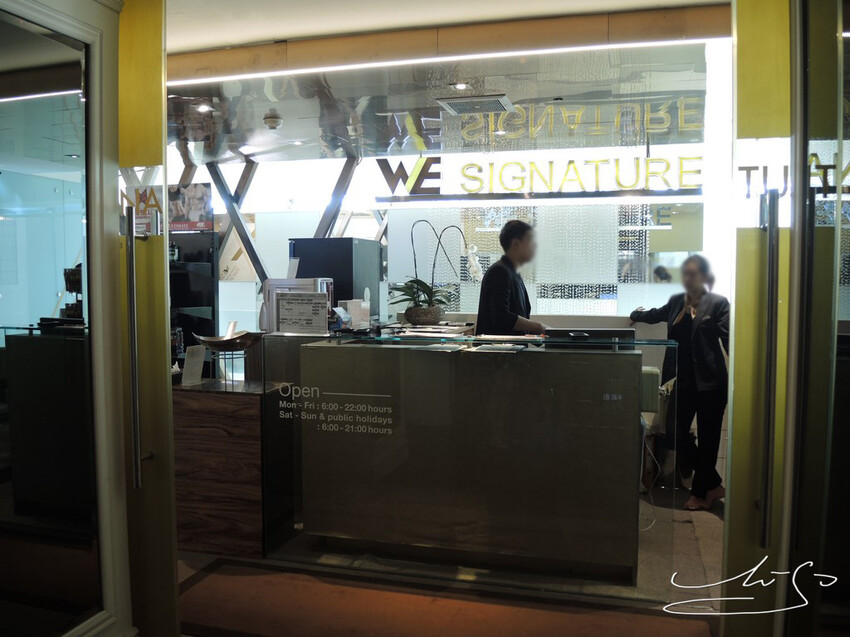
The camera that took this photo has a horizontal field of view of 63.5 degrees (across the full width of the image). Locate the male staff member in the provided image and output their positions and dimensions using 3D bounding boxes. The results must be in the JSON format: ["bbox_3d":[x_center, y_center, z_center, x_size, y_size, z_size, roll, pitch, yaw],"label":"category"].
[{"bbox_3d":[0.490,0.332,3.950,0.420,1.750,0.500,1,4,17],"label":"male staff member"}]

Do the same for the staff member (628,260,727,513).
[{"bbox_3d":[1.675,0.386,4.380,0.640,1.580,0.420,2,4,30],"label":"staff member"}]

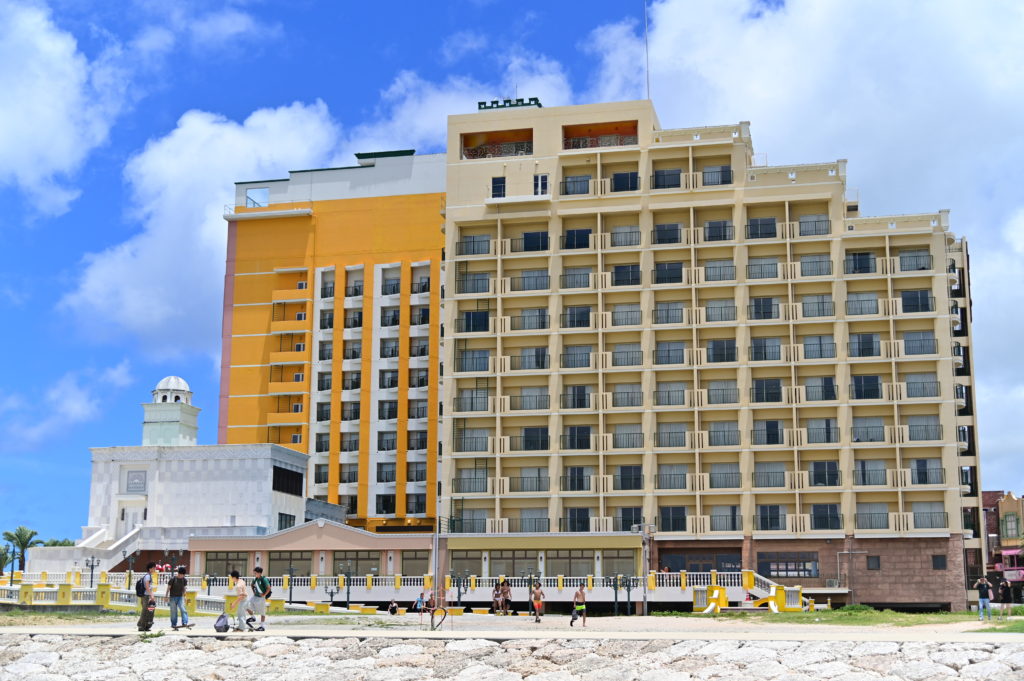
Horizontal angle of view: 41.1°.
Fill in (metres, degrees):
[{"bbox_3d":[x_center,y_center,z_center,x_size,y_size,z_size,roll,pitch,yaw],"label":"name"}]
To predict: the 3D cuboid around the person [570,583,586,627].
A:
[{"bbox_3d":[2.460,9.736,50.152,0.480,1.559,0.500,7,-13,-29],"label":"person"}]

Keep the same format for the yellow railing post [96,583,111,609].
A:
[{"bbox_3d":[-19.447,12.168,65.101,0.560,1.032,0.560,-2,-12,13],"label":"yellow railing post"}]

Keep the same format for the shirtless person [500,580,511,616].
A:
[{"bbox_3d":[-0.274,11.636,61.500,0.500,1.582,0.420,0,-12,0],"label":"shirtless person"}]

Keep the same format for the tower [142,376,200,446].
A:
[{"bbox_3d":[-28.652,6.058,115.500,3.600,6.203,3.600,-2,-12,13],"label":"tower"}]

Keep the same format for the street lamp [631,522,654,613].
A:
[{"bbox_3d":[7.979,13.990,82.554,1.500,5.670,0.600,-1,-11,6],"label":"street lamp"}]

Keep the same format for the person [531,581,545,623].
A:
[{"bbox_3d":[1.067,10.945,57.000,0.600,1.642,0.400,-2,-12,12],"label":"person"}]

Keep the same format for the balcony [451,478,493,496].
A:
[{"bbox_3d":[-2.985,11.307,104.153,3.200,1.402,1.300,-2,-12,13],"label":"balcony"}]

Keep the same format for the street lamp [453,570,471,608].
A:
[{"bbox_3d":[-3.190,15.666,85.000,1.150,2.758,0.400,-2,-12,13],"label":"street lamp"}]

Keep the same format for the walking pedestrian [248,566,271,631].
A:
[{"bbox_3d":[-6.733,6.925,36.565,0.520,1.686,0.520,11,-15,-42],"label":"walking pedestrian"}]

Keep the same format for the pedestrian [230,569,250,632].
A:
[{"bbox_3d":[-7.034,6.782,35.500,0.540,1.547,0.500,2,-12,-6],"label":"pedestrian"}]

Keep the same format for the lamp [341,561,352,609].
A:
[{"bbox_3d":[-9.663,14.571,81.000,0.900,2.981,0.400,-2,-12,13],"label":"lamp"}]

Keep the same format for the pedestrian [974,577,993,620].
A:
[{"bbox_3d":[19.411,10.688,56.300,0.720,1.723,0.480,-4,-12,18],"label":"pedestrian"}]

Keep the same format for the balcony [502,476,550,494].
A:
[{"bbox_3d":[1.114,10.897,101.620,3.750,1.300,1.400,-2,-12,13],"label":"balcony"}]

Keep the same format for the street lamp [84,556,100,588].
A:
[{"bbox_3d":[-26.143,15.049,85.304,1.000,3.111,0.600,-2,-12,13],"label":"street lamp"}]

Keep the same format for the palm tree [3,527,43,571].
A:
[{"bbox_3d":[-43.043,19.698,120.597,3.700,6.111,3.700,0,-11,0],"label":"palm tree"}]

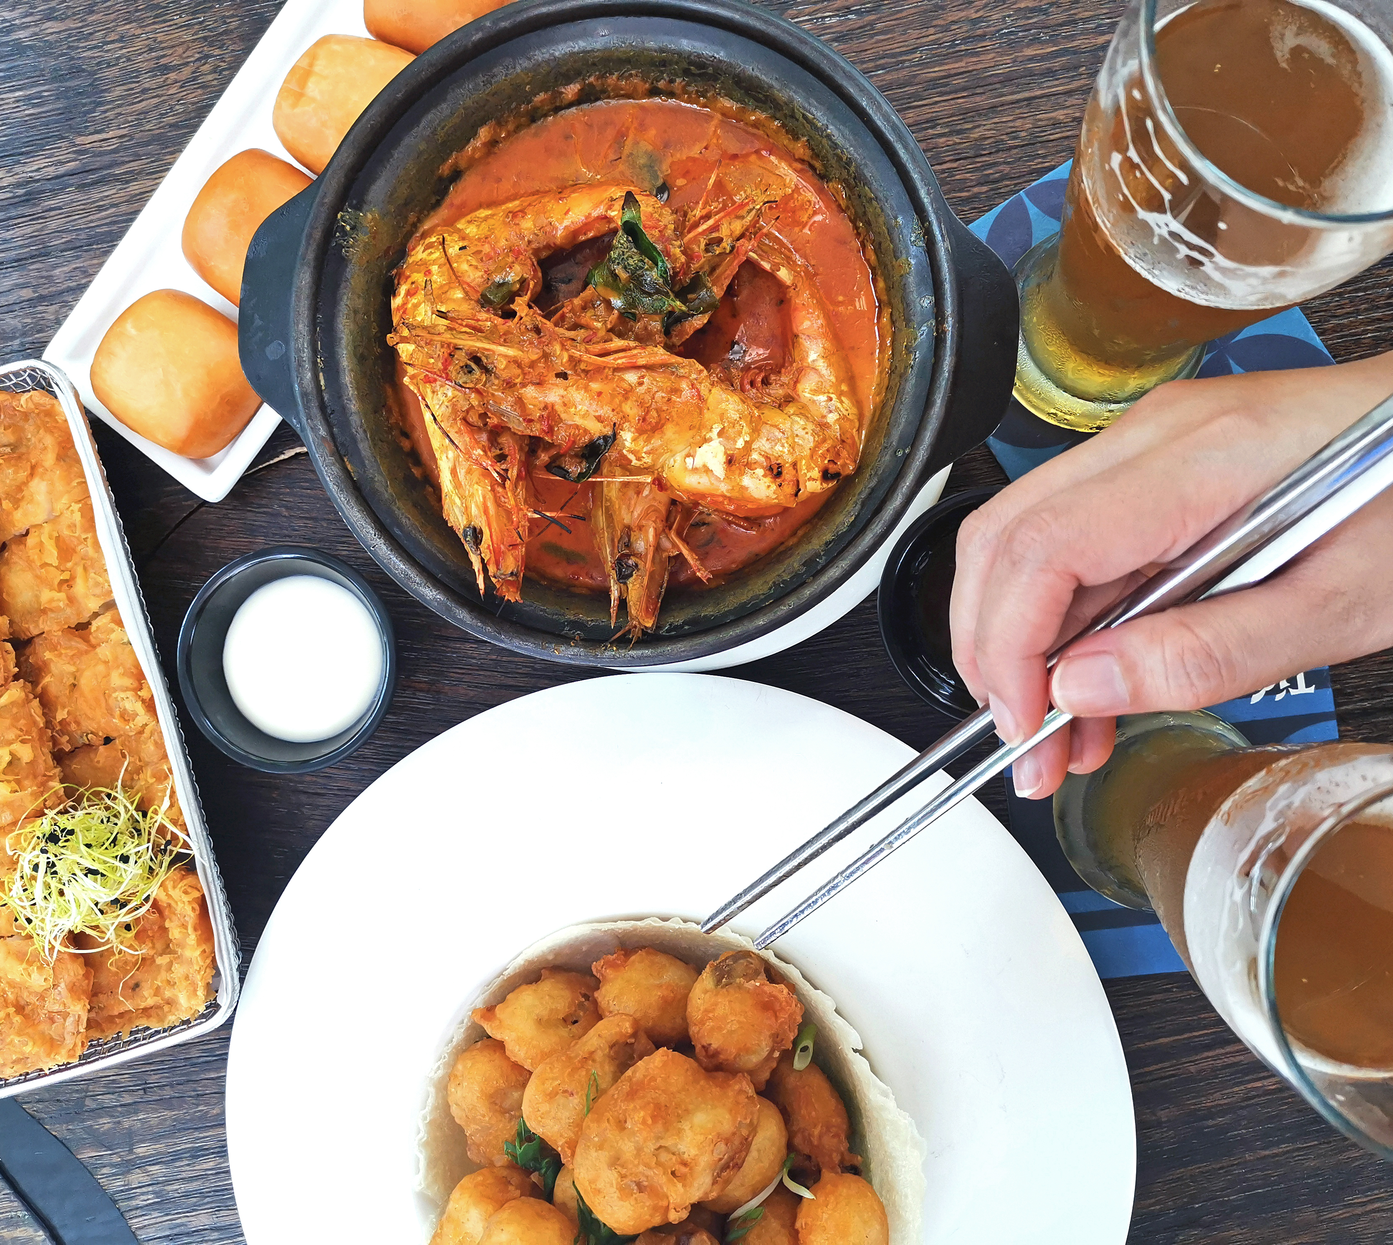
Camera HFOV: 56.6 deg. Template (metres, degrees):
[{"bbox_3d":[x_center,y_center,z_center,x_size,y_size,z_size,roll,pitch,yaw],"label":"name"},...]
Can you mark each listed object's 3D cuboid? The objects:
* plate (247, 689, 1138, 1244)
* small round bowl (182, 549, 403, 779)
[{"bbox_3d":[-0.010,0.156,0.406,0.281,0.030,0.281,0,89,7],"label":"plate"},{"bbox_3d":[-0.126,0.011,0.418,0.070,0.038,0.070,0,89,7],"label":"small round bowl"}]

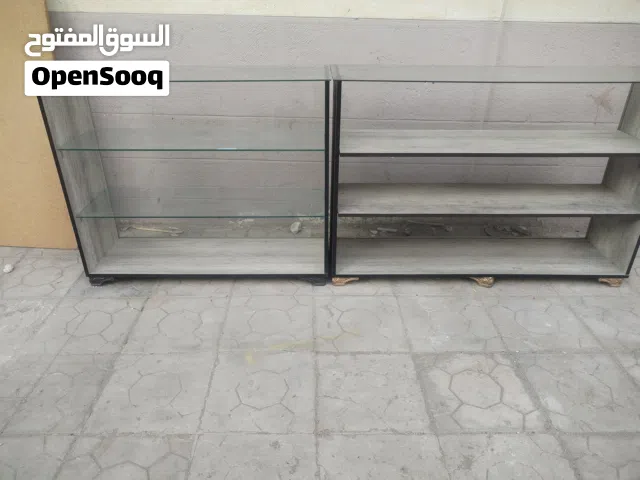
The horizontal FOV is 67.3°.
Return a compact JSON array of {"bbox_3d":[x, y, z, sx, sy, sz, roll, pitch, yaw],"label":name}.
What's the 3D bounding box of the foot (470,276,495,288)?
[{"bbox_3d":[0.806,0.194,2.405,0.125,0.055,0.090,6,29,11],"label":"foot"}]

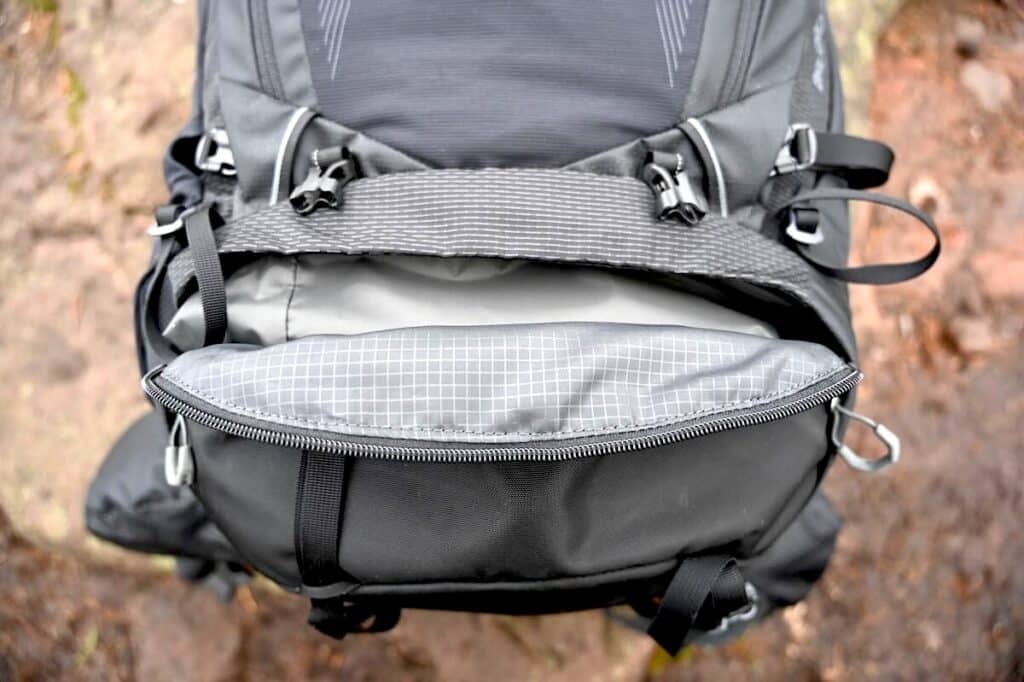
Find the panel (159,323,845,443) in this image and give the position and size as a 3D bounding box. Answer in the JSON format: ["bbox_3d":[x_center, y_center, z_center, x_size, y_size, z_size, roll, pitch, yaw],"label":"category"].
[{"bbox_3d":[-0.005,0.019,0.318,0.332,0.040,0.055,0,74,0],"label":"panel"}]

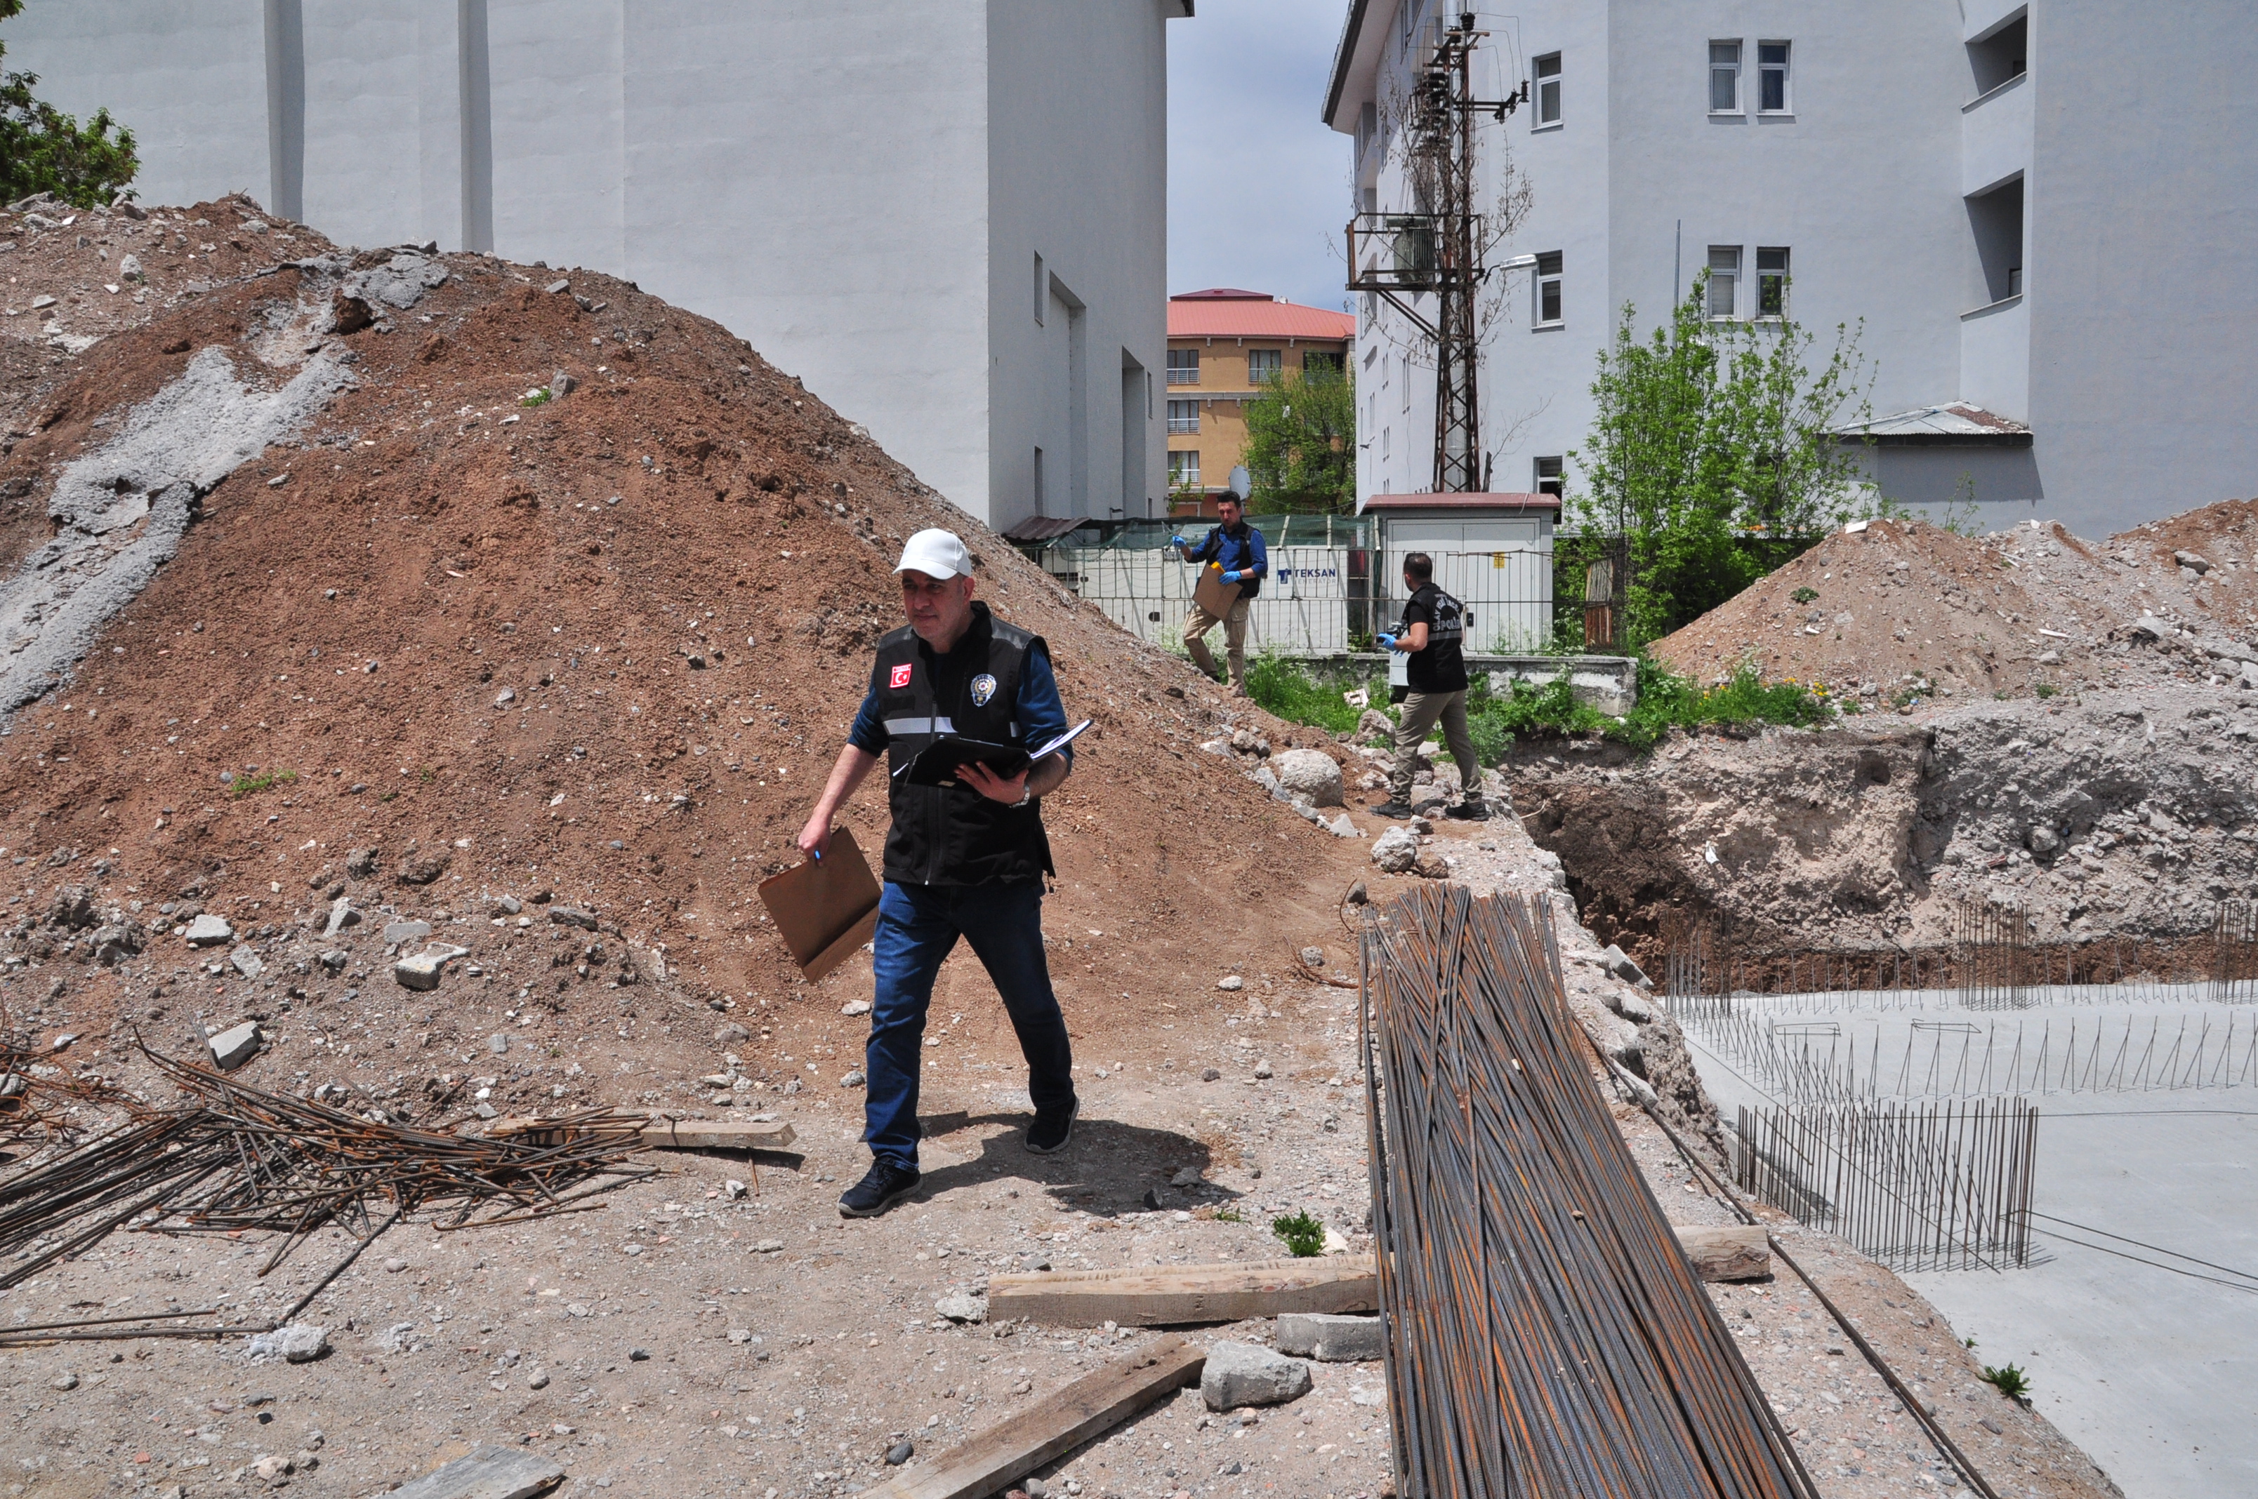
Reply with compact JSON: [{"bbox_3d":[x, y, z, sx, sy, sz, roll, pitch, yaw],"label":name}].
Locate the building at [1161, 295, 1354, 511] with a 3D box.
[{"bbox_3d":[7.051,-18.436,98.691,20.000,15.300,14.000,-1,6,-3],"label":"building"}]

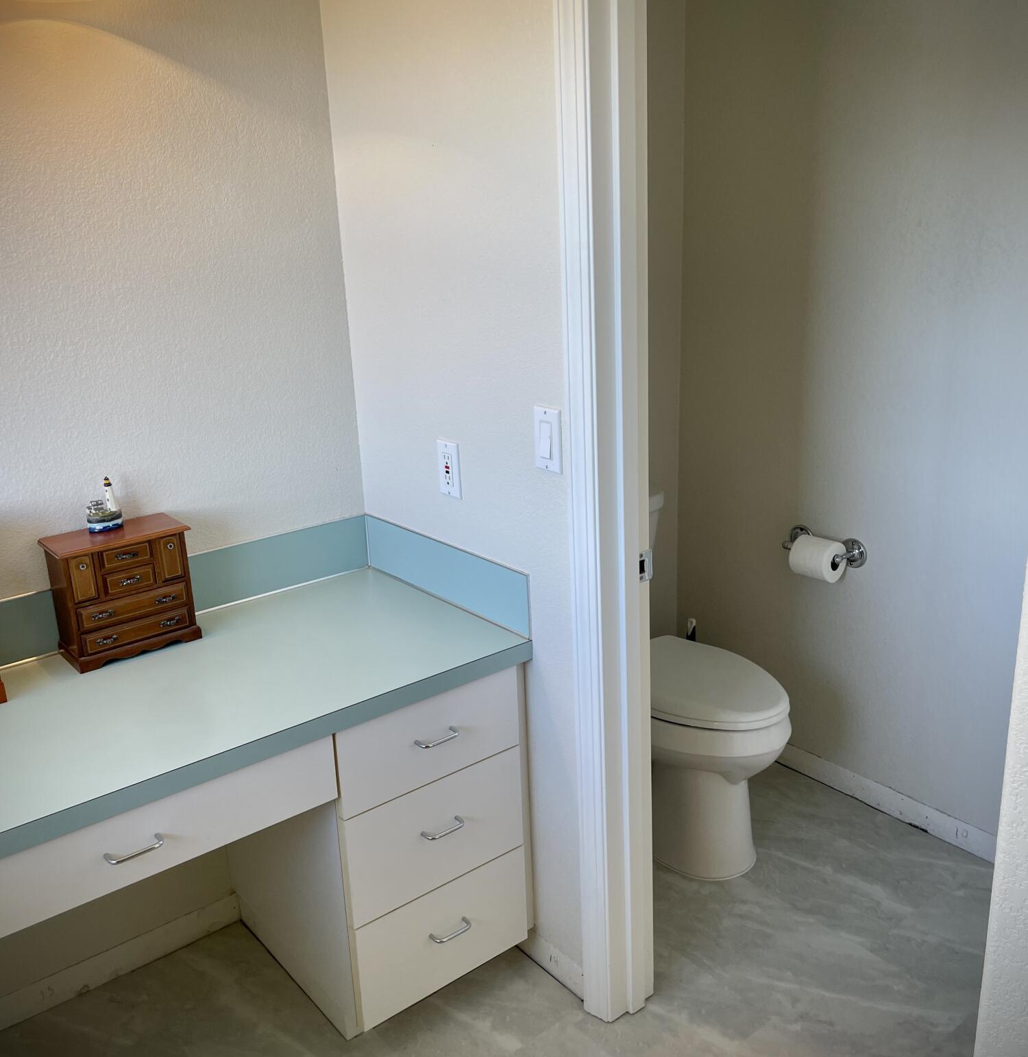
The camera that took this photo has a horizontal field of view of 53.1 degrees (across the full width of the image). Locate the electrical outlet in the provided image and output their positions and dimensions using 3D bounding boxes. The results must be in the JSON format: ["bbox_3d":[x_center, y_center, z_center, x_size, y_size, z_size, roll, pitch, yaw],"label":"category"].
[{"bbox_3d":[-0.129,-0.119,2.064,0.008,0.113,0.071,-15,21,-36],"label":"electrical outlet"}]

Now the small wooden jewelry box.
[{"bbox_3d":[-0.758,0.122,2.001,0.243,0.230,0.151,-15,21,-36],"label":"small wooden jewelry box"}]

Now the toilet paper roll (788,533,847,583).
[{"bbox_3d":[0.772,0.076,2.615,0.103,0.103,0.100,-15,21,-36],"label":"toilet paper roll"}]

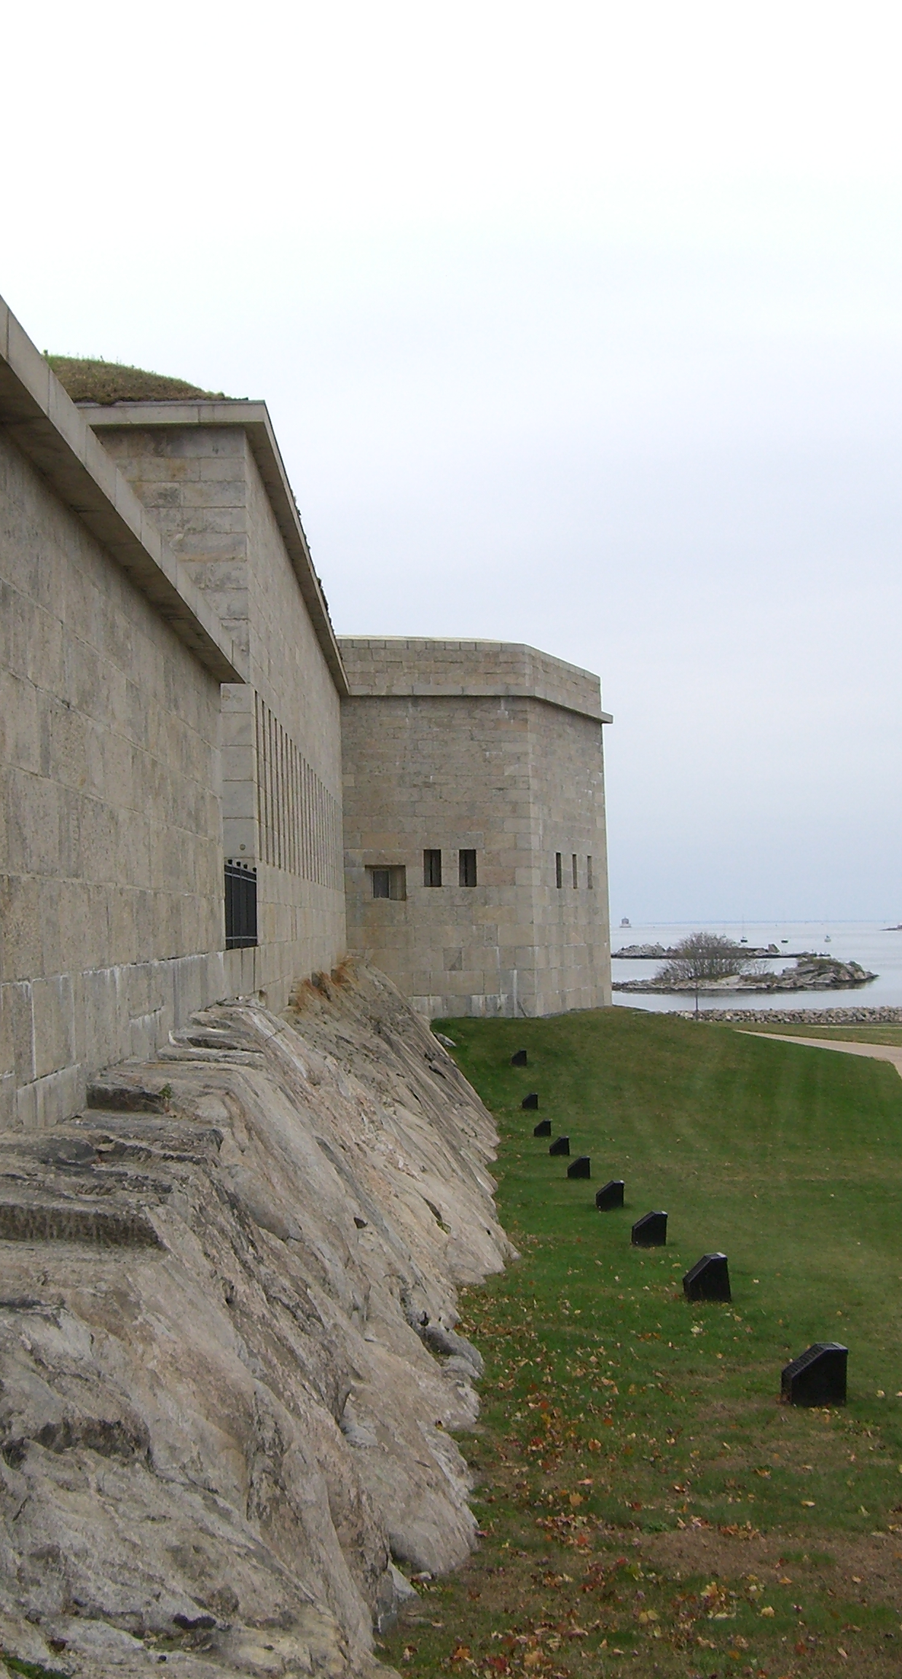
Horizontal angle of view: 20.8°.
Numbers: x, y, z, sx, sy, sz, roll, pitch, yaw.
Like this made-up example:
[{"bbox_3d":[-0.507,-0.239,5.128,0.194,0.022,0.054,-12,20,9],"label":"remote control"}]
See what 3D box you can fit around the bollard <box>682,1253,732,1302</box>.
[{"bbox_3d":[2.878,4.911,27.600,0.460,0.470,0.430,0,-2,-4],"label":"bollard"}]

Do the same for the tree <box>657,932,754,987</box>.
[{"bbox_3d":[40.903,19.116,395.000,15.500,8.600,13.000,0,-2,0],"label":"tree"}]

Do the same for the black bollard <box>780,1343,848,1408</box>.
[{"bbox_3d":[3.027,4.440,20.400,0.460,0.470,0.430,0,-2,-4],"label":"black bollard"}]

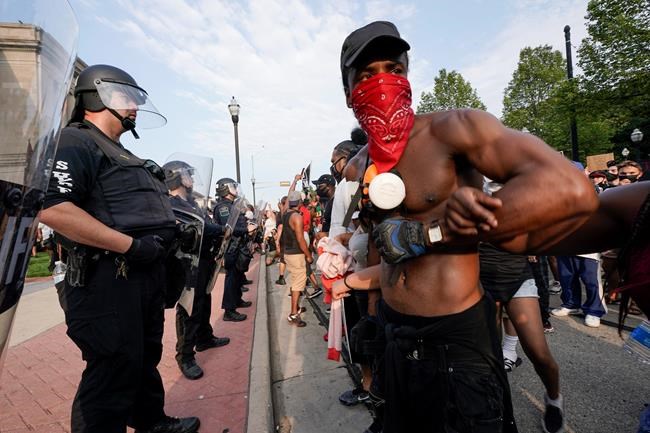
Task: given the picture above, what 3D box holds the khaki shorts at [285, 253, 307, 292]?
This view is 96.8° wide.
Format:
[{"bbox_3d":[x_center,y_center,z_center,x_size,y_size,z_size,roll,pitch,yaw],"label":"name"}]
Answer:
[{"bbox_3d":[-0.415,0.775,4.080,0.310,0.570,0.370,-4,0,-19],"label":"khaki shorts"}]

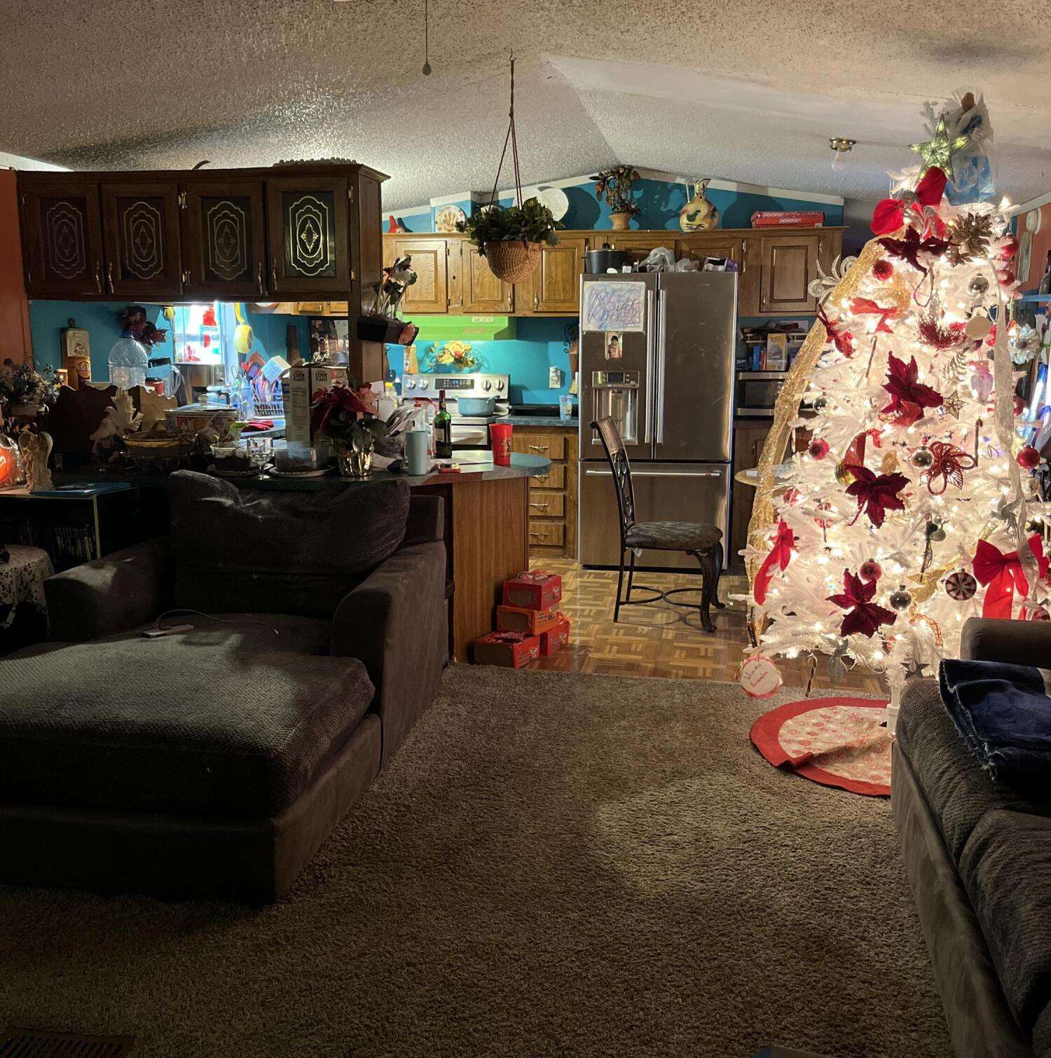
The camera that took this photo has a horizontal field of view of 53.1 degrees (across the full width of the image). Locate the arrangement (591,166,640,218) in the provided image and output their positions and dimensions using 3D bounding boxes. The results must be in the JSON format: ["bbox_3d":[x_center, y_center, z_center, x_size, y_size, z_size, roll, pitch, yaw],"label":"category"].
[{"bbox_3d":[0.563,-2.084,6.571,0.301,0.335,0.270,2,11,10],"label":"arrangement"}]

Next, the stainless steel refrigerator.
[{"bbox_3d":[0.835,-0.676,6.602,0.910,1.775,0.780,2,11,10],"label":"stainless steel refrigerator"}]

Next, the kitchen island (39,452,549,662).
[{"bbox_3d":[-0.957,0.123,4.694,2.190,0.890,1.000,2,11,10],"label":"kitchen island"}]

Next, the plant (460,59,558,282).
[{"bbox_3d":[-0.064,-1.350,3.981,0.388,0.827,0.368,2,11,10],"label":"plant"}]

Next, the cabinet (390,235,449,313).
[{"bbox_3d":[-0.668,-1.694,7.085,0.404,0.509,0.310,2,11,10],"label":"cabinet"}]

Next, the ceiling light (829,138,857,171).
[{"bbox_3d":[1.420,-1.675,4.717,0.125,0.150,0.125,8,12,9],"label":"ceiling light"}]

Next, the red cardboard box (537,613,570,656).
[{"bbox_3d":[0.072,0.492,4.857,0.180,0.110,0.210,6,12,28],"label":"red cardboard box"}]

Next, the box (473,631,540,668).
[{"bbox_3d":[-0.076,0.528,4.643,0.200,0.107,0.220,6,12,29],"label":"box"}]

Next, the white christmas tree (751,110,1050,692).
[{"bbox_3d":[1.261,-0.314,3.540,1.040,2.146,1.040,2,11,10],"label":"white christmas tree"}]

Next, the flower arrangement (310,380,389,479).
[{"bbox_3d":[-0.682,-0.390,4.100,0.280,0.365,0.280,2,11,10],"label":"flower arrangement"}]

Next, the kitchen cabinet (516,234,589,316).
[{"bbox_3d":[0.200,-1.661,6.925,0.457,0.508,0.310,2,11,10],"label":"kitchen cabinet"}]

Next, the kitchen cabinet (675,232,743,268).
[{"bbox_3d":[1.173,-1.746,6.723,0.418,0.265,0.310,2,11,10],"label":"kitchen cabinet"}]

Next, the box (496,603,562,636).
[{"bbox_3d":[0.017,0.392,4.777,0.197,0.110,0.222,6,12,29],"label":"box"}]

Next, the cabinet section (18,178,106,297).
[{"bbox_3d":[-2.015,-1.307,4.780,0.404,0.522,0.303,2,10,9],"label":"cabinet section"}]

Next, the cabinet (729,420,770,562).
[{"bbox_3d":[1.593,-0.239,6.587,0.580,0.920,0.610,2,11,10],"label":"cabinet"}]

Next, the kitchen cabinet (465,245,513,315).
[{"bbox_3d":[-0.209,-1.665,7.003,0.339,0.479,0.310,2,11,10],"label":"kitchen cabinet"}]

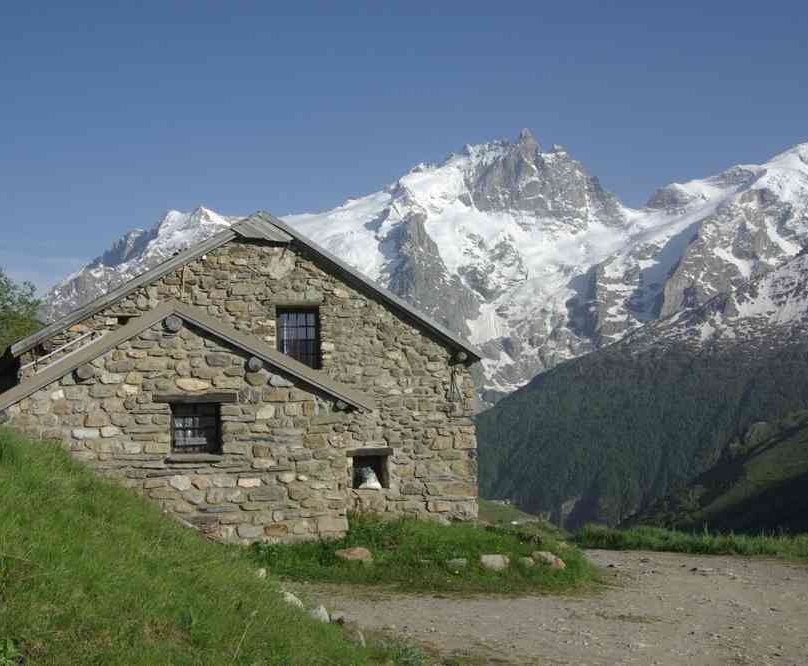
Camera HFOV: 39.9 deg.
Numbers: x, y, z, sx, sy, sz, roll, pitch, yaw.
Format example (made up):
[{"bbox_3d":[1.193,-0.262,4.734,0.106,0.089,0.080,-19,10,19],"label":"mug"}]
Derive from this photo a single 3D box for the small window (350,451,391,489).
[{"bbox_3d":[-0.573,2.165,17.546,0.671,0.625,0.200,1,-4,-22],"label":"small window"}]

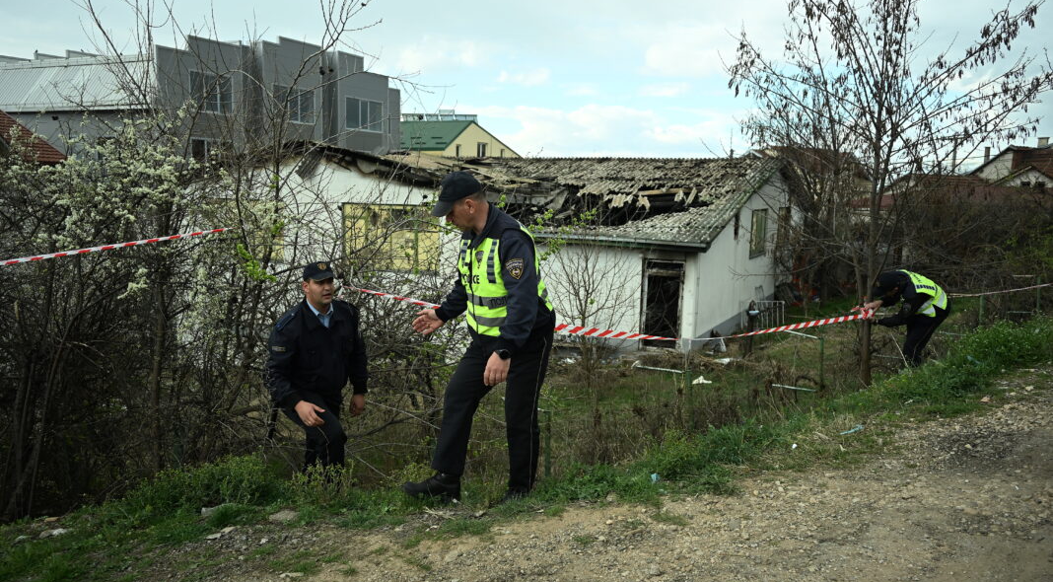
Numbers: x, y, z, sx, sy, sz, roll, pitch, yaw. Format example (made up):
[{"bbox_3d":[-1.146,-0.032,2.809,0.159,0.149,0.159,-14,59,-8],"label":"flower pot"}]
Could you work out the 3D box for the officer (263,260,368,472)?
[{"bbox_3d":[-1.306,0.584,5.080,0.560,1.560,0.620,-2,8,-27],"label":"officer"}]

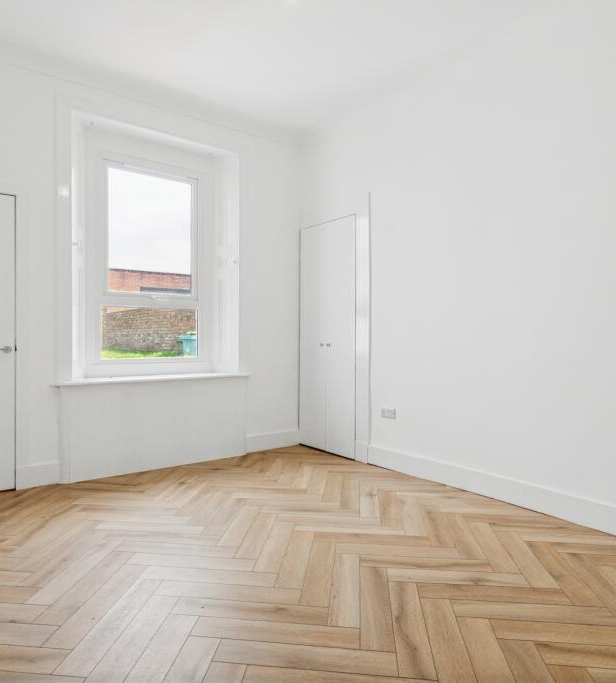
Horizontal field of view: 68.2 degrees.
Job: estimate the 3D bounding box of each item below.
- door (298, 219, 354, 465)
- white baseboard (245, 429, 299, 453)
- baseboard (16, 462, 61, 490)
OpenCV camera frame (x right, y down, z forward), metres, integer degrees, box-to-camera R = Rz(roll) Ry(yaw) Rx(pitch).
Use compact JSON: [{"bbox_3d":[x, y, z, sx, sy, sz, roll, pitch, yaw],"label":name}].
[{"bbox_3d":[0.184,-0.047,4.368,0.040,2.174,0.845,0,0,-36],"label":"door"},{"bbox_3d":[-0.341,0.969,4.437,0.617,0.163,0.020,0,0,-36],"label":"white baseboard"},{"bbox_3d":[-1.926,0.969,3.268,0.261,0.163,0.020,0,0,-36],"label":"baseboard"}]

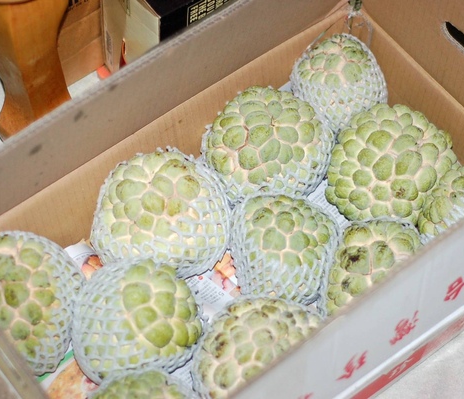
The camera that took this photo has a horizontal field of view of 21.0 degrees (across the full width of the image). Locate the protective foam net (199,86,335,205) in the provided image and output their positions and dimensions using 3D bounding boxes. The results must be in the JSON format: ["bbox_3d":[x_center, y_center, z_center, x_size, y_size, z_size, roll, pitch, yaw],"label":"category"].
[{"bbox_3d":[0.030,-0.049,1.105,0.116,0.099,0.108,0,62,-2],"label":"protective foam net"}]

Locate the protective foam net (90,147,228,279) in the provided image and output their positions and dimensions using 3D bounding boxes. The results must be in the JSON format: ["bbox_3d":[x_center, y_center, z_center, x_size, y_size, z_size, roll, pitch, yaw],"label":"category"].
[{"bbox_3d":[-0.062,0.011,1.086,0.119,0.098,0.117,0,58,0],"label":"protective foam net"}]

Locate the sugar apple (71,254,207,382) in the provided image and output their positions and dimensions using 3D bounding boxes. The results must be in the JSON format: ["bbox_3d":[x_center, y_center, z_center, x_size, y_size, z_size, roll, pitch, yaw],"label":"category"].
[{"bbox_3d":[-0.077,0.099,1.025,0.107,0.095,0.106,0,62,-2],"label":"sugar apple"}]

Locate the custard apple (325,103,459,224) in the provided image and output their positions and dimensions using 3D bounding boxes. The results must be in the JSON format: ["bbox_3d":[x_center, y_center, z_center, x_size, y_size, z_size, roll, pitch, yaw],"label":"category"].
[{"bbox_3d":[0.140,-0.032,1.098,0.118,0.100,0.109,0,62,-2],"label":"custard apple"}]

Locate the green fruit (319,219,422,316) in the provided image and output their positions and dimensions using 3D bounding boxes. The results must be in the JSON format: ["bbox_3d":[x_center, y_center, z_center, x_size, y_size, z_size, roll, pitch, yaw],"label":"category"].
[{"bbox_3d":[0.120,0.057,1.062,0.087,0.078,0.093,0,62,-2],"label":"green fruit"}]

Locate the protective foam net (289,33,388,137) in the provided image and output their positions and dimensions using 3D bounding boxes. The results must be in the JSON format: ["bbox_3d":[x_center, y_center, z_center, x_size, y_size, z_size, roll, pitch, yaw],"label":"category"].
[{"bbox_3d":[0.099,-0.107,1.158,0.089,0.099,0.089,0,58,0],"label":"protective foam net"}]

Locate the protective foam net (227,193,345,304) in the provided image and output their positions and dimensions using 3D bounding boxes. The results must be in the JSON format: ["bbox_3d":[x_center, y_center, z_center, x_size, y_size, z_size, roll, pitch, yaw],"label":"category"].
[{"bbox_3d":[0.045,0.042,1.062,0.094,0.089,0.097,0,62,-2],"label":"protective foam net"}]

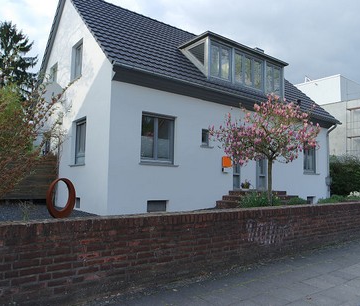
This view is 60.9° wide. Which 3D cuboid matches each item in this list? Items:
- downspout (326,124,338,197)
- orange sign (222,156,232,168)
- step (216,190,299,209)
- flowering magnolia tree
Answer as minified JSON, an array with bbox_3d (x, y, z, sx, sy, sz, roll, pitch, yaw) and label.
[{"bbox_3d":[7.420,0.483,14.787,0.150,3.712,0.520,5,-6,-38],"label":"downspout"},{"bbox_3d":[1.617,0.315,10.545,0.426,0.398,0.080,5,-6,-38],"label":"orange sign"},{"bbox_3d":[3.008,1.639,10.687,3.420,0.556,1.410,5,-6,-38],"label":"step"},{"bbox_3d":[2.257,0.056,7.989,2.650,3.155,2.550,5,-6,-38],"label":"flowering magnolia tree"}]

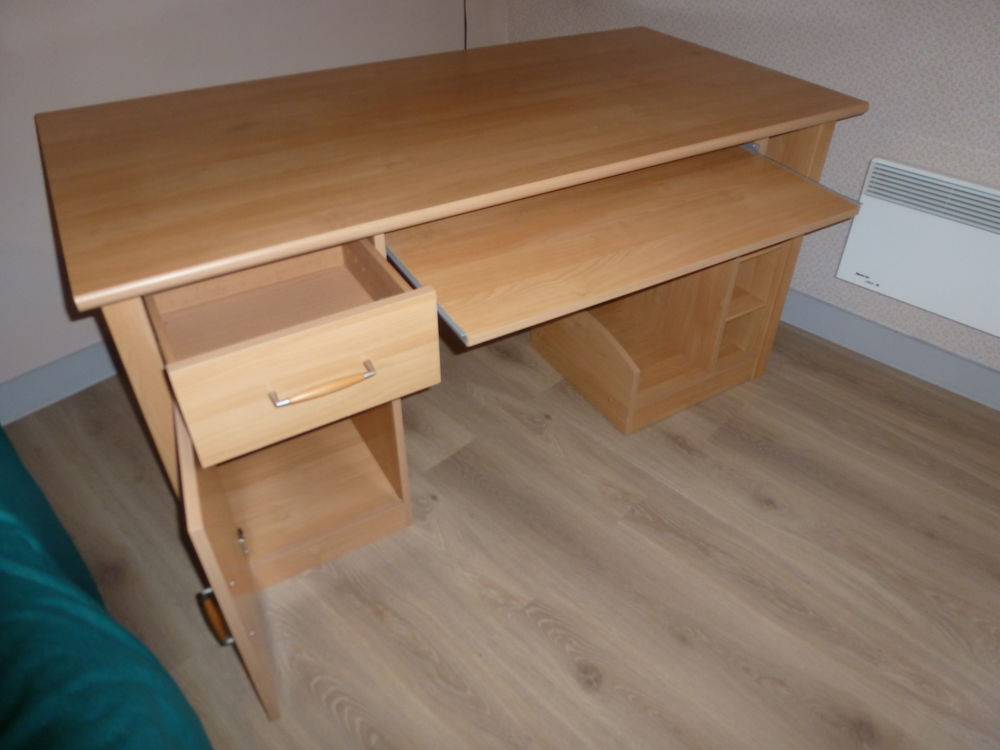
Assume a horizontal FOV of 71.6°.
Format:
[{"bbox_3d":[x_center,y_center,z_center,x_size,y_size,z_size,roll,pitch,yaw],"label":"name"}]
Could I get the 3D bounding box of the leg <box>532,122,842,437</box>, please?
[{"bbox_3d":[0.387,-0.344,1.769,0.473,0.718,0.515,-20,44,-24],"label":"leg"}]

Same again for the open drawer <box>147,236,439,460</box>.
[{"bbox_3d":[-0.328,-0.100,1.038,0.345,0.163,0.414,-20,44,-24],"label":"open drawer"}]

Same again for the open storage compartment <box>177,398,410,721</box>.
[{"bbox_3d":[-0.383,0.147,1.292,0.394,0.544,0.688,-20,44,-24],"label":"open storage compartment"}]

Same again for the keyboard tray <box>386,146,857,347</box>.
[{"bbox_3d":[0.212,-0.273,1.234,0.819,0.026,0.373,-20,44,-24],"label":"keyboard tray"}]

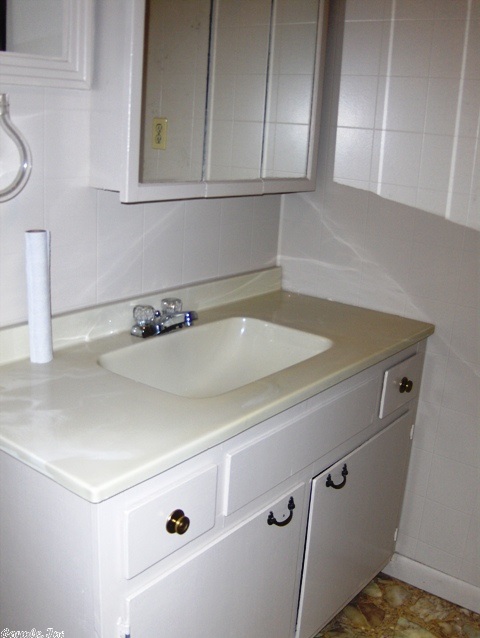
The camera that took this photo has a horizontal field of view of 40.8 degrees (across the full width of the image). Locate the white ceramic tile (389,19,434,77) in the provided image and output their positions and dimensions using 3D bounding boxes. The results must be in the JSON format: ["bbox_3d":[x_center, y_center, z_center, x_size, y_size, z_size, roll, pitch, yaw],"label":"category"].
[{"bbox_3d":[0.457,-0.727,1.736,0.134,0.154,0.010,15,20,36],"label":"white ceramic tile"}]

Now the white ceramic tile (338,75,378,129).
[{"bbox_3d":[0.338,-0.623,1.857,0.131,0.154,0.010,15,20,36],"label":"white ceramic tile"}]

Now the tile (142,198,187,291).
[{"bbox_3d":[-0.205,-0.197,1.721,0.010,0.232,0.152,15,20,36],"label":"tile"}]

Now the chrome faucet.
[{"bbox_3d":[-0.174,0.002,1.633,0.145,0.080,0.160,15,20,36],"label":"chrome faucet"}]

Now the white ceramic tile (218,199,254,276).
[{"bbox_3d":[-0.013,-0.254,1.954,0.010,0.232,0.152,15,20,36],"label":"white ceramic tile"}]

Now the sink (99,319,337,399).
[{"bbox_3d":[-0.038,0.144,1.558,0.330,0.140,0.545,15,20,36],"label":"sink"}]

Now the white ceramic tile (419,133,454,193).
[{"bbox_3d":[0.538,-0.422,1.740,0.108,0.154,0.010,15,20,36],"label":"white ceramic tile"}]

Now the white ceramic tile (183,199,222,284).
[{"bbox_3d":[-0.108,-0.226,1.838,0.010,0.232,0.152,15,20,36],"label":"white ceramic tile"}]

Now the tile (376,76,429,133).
[{"bbox_3d":[0.452,-0.595,1.796,0.152,0.152,0.010,15,20,36],"label":"tile"}]

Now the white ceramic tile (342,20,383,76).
[{"bbox_3d":[0.344,-0.771,1.841,0.152,0.152,0.010,15,20,36],"label":"white ceramic tile"}]

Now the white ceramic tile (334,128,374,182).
[{"bbox_3d":[0.332,-0.483,1.922,0.150,0.150,0.010,15,20,36],"label":"white ceramic tile"}]

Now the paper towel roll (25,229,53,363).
[{"bbox_3d":[-0.418,-0.046,1.346,0.050,0.279,0.050,3,16,-1],"label":"paper towel roll"}]

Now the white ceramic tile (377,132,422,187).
[{"bbox_3d":[0.448,-0.449,1.809,0.134,0.154,0.010,15,20,36],"label":"white ceramic tile"}]

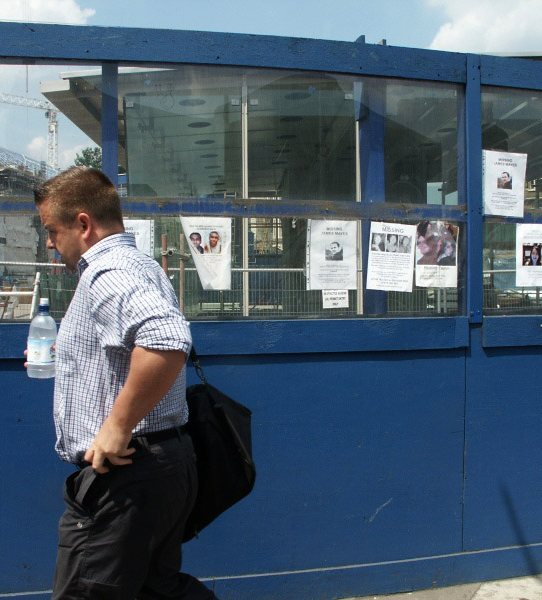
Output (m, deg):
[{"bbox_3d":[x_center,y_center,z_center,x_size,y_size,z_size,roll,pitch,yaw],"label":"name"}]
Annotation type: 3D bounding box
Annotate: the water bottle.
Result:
[{"bbox_3d":[-0.578,0.096,1.640,0.076,0.207,0.076,1,1,-19],"label":"water bottle"}]

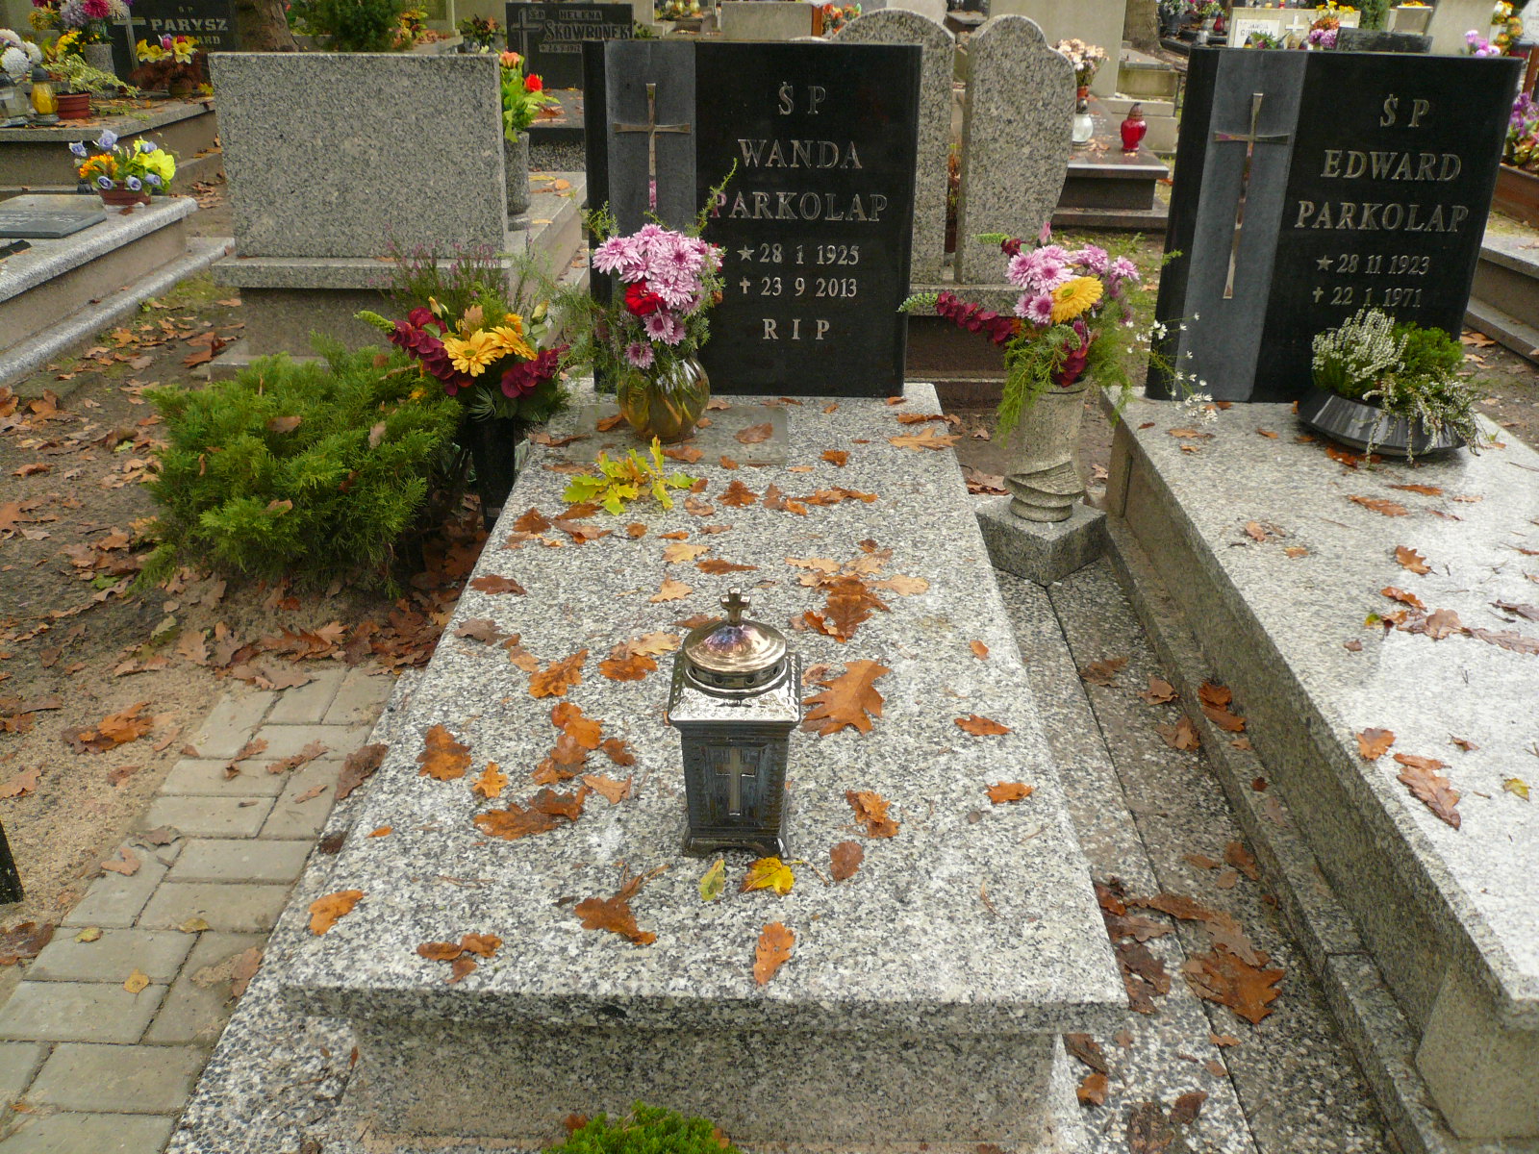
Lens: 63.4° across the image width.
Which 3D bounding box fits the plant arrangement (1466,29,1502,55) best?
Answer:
[{"bbox_3d":[4.179,-3.059,7.284,0.220,0.250,0.210,1,29,0],"label":"plant arrangement"}]

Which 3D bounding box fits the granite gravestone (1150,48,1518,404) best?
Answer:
[{"bbox_3d":[1.253,-0.777,2.828,0.725,0.754,0.070,0,21,-5],"label":"granite gravestone"}]

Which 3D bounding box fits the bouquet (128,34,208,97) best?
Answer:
[{"bbox_3d":[-3.297,-2.807,6.801,0.420,0.310,0.300,1,29,0],"label":"bouquet"}]

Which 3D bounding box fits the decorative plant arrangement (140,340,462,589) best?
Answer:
[{"bbox_3d":[-0.999,-0.295,2.769,0.690,0.400,0.560,1,29,0],"label":"decorative plant arrangement"}]

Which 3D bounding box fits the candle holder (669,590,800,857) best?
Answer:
[{"bbox_3d":[-0.040,0.159,1.456,0.145,0.323,0.145,1,29,0],"label":"candle holder"}]

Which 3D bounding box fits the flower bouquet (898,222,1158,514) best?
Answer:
[{"bbox_3d":[0.528,-0.411,2.608,0.490,0.625,0.330,1,29,0],"label":"flower bouquet"}]

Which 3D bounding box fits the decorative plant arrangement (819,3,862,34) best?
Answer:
[{"bbox_3d":[0.417,-3.223,7.352,0.260,0.320,0.240,1,29,0],"label":"decorative plant arrangement"}]

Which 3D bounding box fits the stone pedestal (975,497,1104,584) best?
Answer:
[{"bbox_3d":[0.602,-0.093,2.793,0.195,0.115,0.195,-25,38,-38],"label":"stone pedestal"}]

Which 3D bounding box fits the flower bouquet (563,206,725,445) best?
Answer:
[{"bbox_3d":[-0.251,-0.522,2.534,0.320,0.475,0.290,1,29,0],"label":"flower bouquet"}]

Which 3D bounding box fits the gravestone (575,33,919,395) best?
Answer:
[{"bbox_3d":[-0.037,-0.768,2.741,0.700,0.730,0.080,1,21,0],"label":"gravestone"}]

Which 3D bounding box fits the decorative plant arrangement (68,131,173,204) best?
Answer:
[{"bbox_3d":[-2.522,-1.617,4.890,0.380,0.270,0.250,1,29,0],"label":"decorative plant arrangement"}]

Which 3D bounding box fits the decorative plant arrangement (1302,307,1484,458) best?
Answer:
[{"bbox_3d":[1.356,-0.441,2.686,0.380,0.270,0.360,1,26,0],"label":"decorative plant arrangement"}]

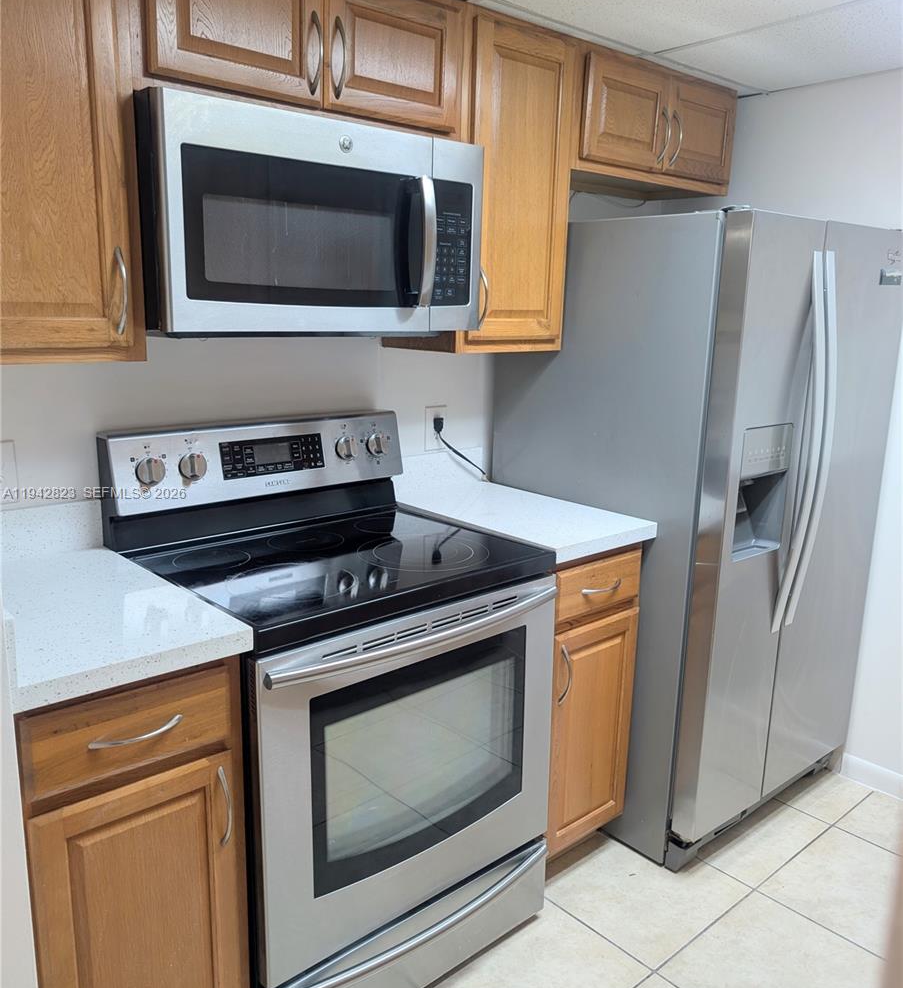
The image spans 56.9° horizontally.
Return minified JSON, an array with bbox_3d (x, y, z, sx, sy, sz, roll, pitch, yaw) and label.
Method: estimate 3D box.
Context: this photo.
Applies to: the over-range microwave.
[{"bbox_3d":[-0.331,-0.573,1.841,0.754,0.418,0.410,-10,17,-40],"label":"over-range microwave"}]

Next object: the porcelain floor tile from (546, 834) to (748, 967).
[{"bbox_3d":[0.484,1.034,2.209,0.440,0.010,0.440,-10,17,-40],"label":"porcelain floor tile"}]

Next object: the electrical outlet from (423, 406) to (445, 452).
[{"bbox_3d":[-0.043,-0.192,2.467,0.080,0.122,0.012,-10,17,-40],"label":"electrical outlet"}]

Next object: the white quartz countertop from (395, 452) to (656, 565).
[{"bbox_3d":[0.165,0.005,2.255,0.405,0.138,0.667,-10,17,-40],"label":"white quartz countertop"}]

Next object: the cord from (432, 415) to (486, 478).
[{"bbox_3d":[0.029,-0.138,2.510,0.222,0.214,0.060,-10,17,-40],"label":"cord"}]

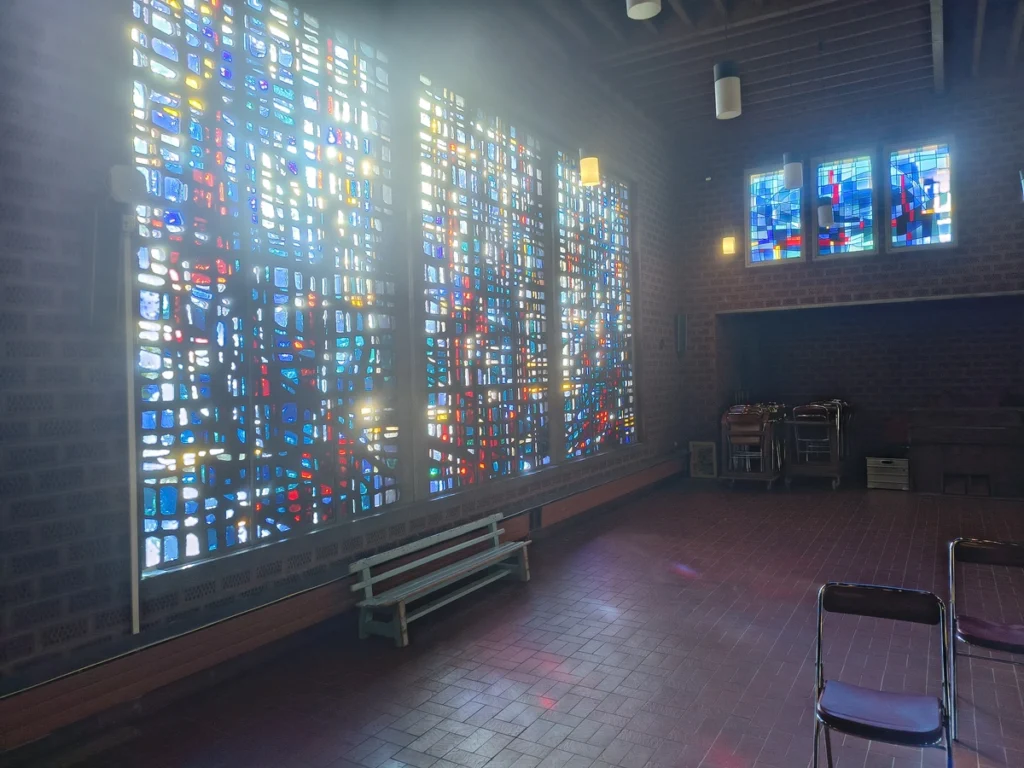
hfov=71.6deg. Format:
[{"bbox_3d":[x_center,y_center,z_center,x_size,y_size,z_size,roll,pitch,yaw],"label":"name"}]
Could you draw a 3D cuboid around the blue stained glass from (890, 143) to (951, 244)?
[{"bbox_3d":[5.566,-2.569,9.683,0.726,1.328,0.100,-1,1,32],"label":"blue stained glass"}]

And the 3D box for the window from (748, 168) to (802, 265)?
[{"bbox_3d":[3.961,-2.501,10.672,0.731,1.315,0.100,-1,1,32],"label":"window"}]

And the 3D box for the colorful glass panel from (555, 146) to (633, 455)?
[{"bbox_3d":[1.150,-0.940,9.301,0.120,3.728,2.250,-1,1,32],"label":"colorful glass panel"}]

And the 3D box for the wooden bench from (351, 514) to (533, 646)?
[{"bbox_3d":[-0.413,1.354,5.100,0.370,0.480,1.820,-1,1,32],"label":"wooden bench"}]

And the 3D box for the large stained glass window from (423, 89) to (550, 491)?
[{"bbox_3d":[-0.190,-0.870,7.121,0.120,3.728,2.261,-1,1,32],"label":"large stained glass window"}]

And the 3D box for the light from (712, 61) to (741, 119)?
[{"bbox_3d":[1.459,-1.984,4.800,0.165,0.345,0.165,-1,1,32],"label":"light"}]

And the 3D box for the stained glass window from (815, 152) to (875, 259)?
[{"bbox_3d":[4.771,-2.545,10.173,0.742,1.360,0.100,-1,1,32],"label":"stained glass window"}]

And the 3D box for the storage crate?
[{"bbox_3d":[5.026,1.172,9.466,0.494,0.415,0.360,-1,1,32],"label":"storage crate"}]

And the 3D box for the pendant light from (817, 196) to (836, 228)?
[{"bbox_3d":[3.737,-2.041,8.450,0.165,0.345,0.165,-1,1,32],"label":"pendant light"}]

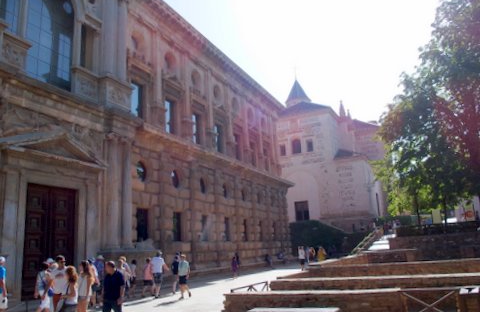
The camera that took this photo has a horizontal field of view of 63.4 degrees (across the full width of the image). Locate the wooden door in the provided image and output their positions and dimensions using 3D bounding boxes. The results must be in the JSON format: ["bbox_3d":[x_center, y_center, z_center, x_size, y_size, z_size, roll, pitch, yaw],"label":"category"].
[{"bbox_3d":[-8.507,3.759,17.258,0.200,4.777,2.662,-10,-15,25],"label":"wooden door"}]

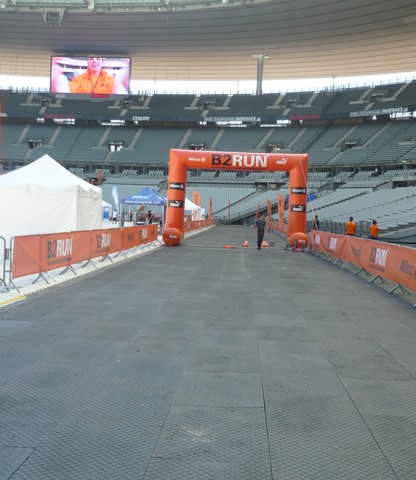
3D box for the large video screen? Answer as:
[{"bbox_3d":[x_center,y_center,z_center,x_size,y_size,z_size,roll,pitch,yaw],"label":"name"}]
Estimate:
[{"bbox_3d":[-30.662,-42.940,159.937,20.900,9.700,1.000,2,2,3],"label":"large video screen"}]

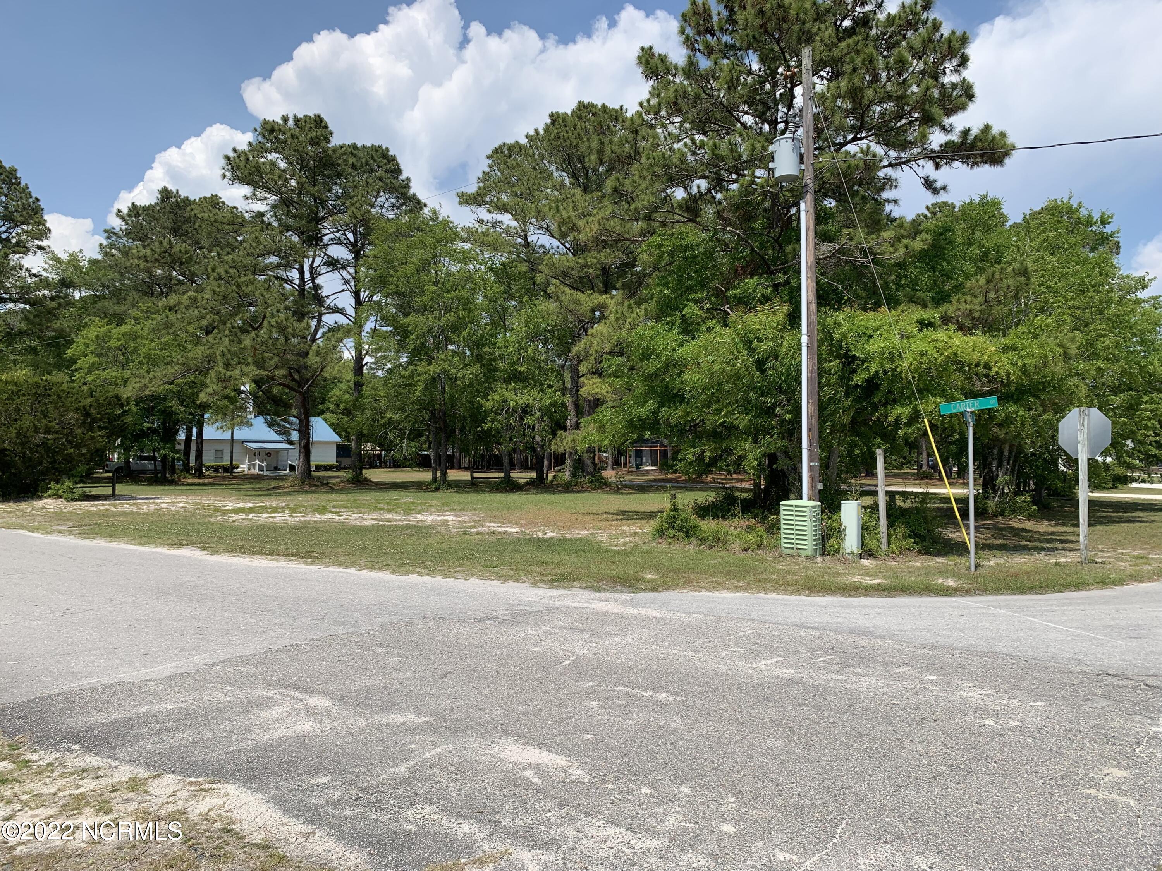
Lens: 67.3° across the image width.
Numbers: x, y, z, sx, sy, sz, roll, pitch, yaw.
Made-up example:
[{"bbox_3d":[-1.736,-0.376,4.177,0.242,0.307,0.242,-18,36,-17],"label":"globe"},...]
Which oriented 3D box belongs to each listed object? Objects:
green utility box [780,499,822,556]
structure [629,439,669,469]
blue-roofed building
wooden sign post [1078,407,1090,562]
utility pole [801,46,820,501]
[{"bbox_3d":[3.720,1.561,14.644,0.420,0.880,0.570,1,-2,-45],"label":"green utility box"},{"bbox_3d":[8.403,2.552,106.970,4.300,3.300,3.300,0,-2,10],"label":"structure"},{"bbox_3d":[-36.206,0.993,95.124,16.870,6.200,12.500,1,-2,-37],"label":"blue-roofed building"},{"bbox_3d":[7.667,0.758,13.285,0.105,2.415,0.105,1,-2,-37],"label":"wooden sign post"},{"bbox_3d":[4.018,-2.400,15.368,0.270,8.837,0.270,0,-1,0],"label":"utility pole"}]

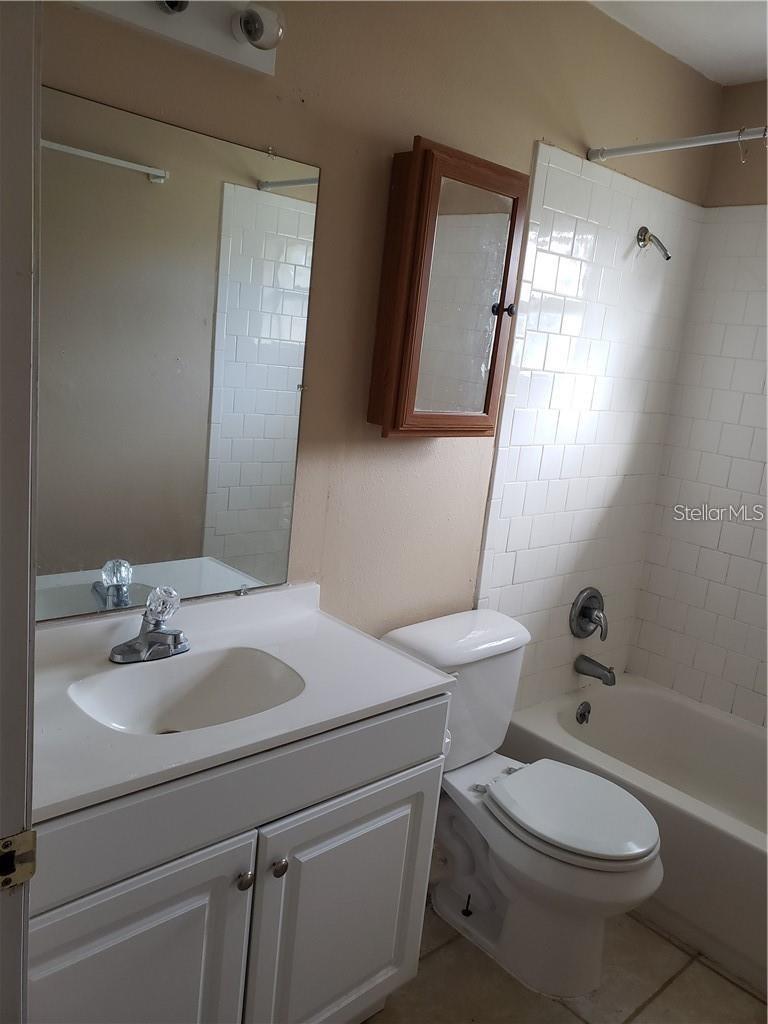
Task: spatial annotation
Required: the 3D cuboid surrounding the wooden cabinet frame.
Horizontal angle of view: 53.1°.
[{"bbox_3d":[0.161,-0.511,1.873,0.392,0.650,0.120,-5,15,-42],"label":"wooden cabinet frame"}]

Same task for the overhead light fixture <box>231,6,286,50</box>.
[{"bbox_3d":[-0.230,-0.876,1.388,0.070,0.068,0.100,-5,15,-42],"label":"overhead light fixture"}]

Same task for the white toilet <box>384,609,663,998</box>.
[{"bbox_3d":[0.341,0.728,1.940,0.435,0.730,0.735,-5,15,-42],"label":"white toilet"}]

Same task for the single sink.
[{"bbox_3d":[-0.341,0.380,1.392,0.410,0.140,0.285,-5,15,-42],"label":"single sink"}]

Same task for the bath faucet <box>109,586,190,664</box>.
[{"bbox_3d":[-0.418,0.211,1.448,0.155,0.157,0.138,-5,15,-42],"label":"bath faucet"}]

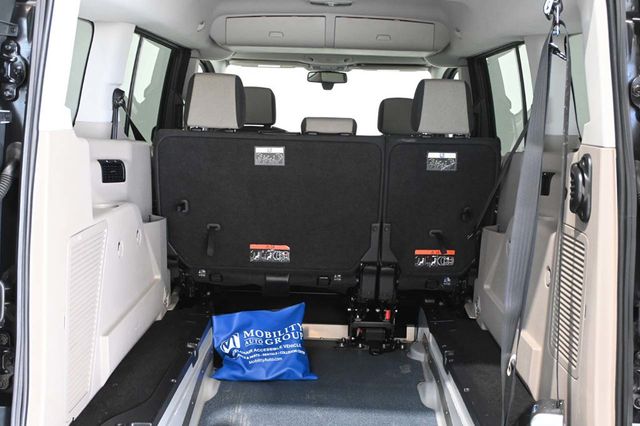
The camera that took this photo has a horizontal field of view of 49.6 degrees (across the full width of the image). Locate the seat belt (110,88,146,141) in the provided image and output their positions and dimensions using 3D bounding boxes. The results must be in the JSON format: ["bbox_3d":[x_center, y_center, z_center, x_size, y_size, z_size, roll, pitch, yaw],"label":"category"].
[{"bbox_3d":[-0.633,-0.327,2.300,0.074,0.163,0.150,2,9,1],"label":"seat belt"}]

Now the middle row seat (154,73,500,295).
[{"bbox_3d":[0.020,-0.152,2.949,1.280,0.807,0.660,2,9,1],"label":"middle row seat"}]

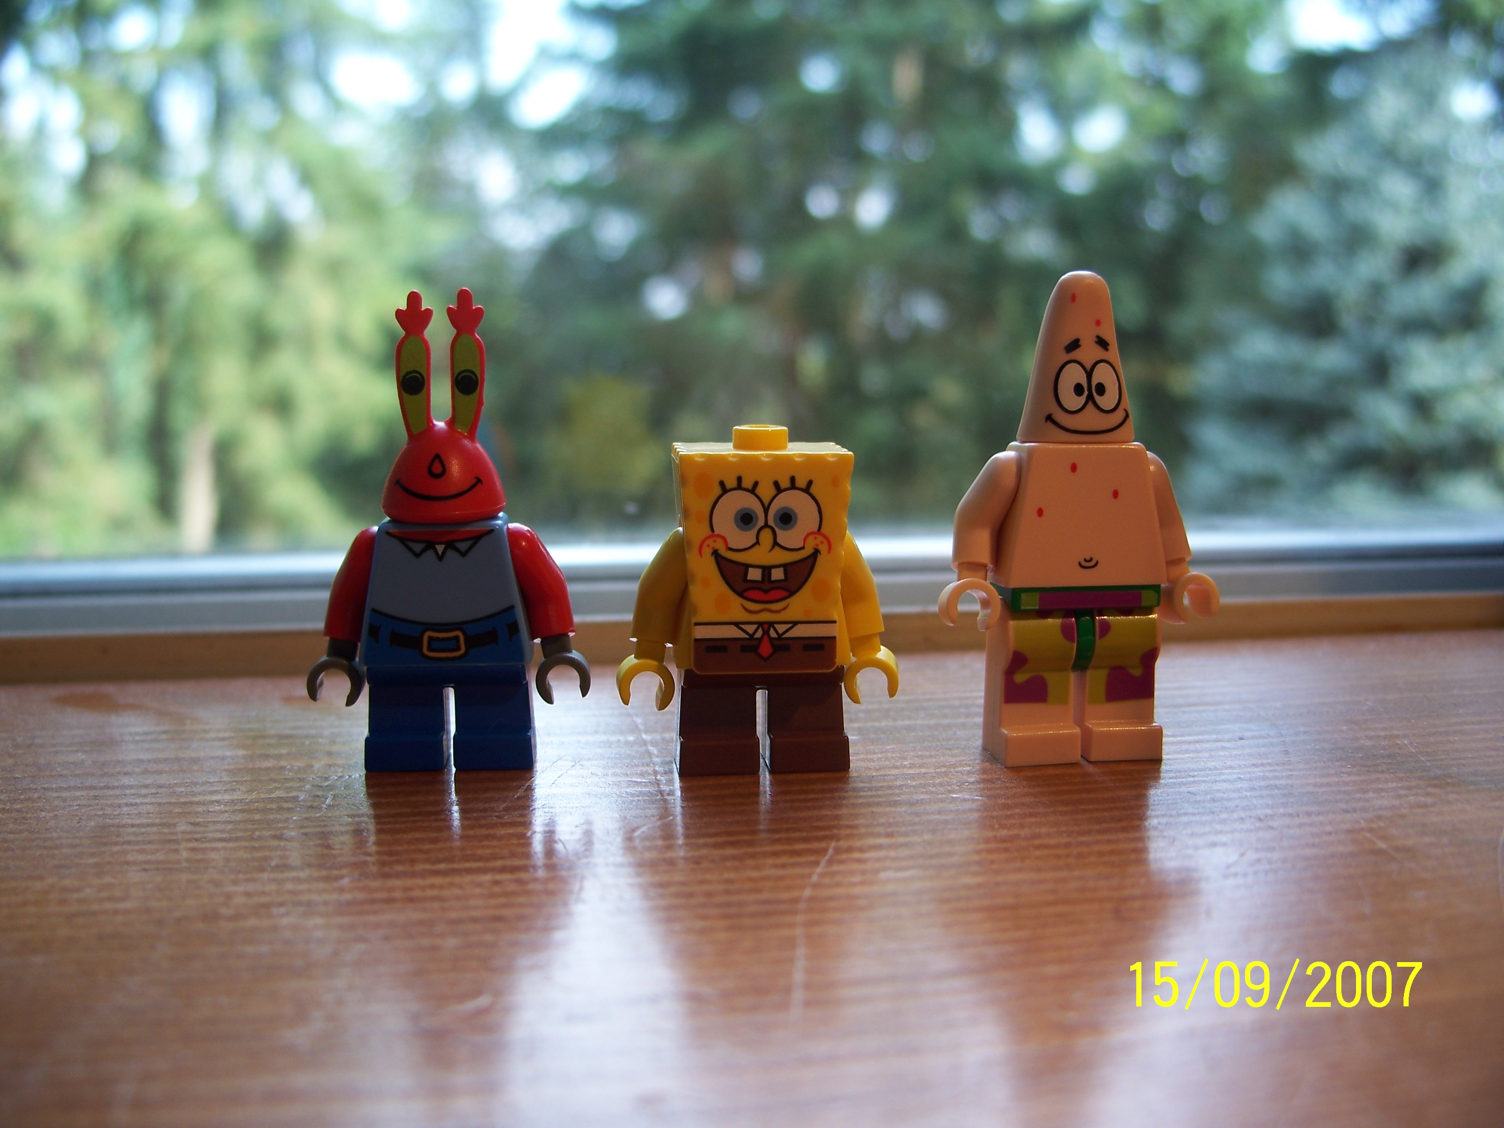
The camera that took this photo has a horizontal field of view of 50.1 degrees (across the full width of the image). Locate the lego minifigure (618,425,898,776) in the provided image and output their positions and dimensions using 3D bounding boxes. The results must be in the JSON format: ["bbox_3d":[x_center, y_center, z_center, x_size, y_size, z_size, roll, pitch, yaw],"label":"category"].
[{"bbox_3d":[0.001,0.003,0.148,0.026,0.031,0.011,-1,8,-6],"label":"lego minifigure"}]

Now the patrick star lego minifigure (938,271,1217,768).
[{"bbox_3d":[0.031,-0.005,0.151,0.027,0.045,0.011,-2,9,-10],"label":"patrick star lego minifigure"}]

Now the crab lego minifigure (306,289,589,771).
[{"bbox_3d":[-0.028,-0.003,0.149,0.026,0.043,0.011,-1,8,-4],"label":"crab lego minifigure"}]

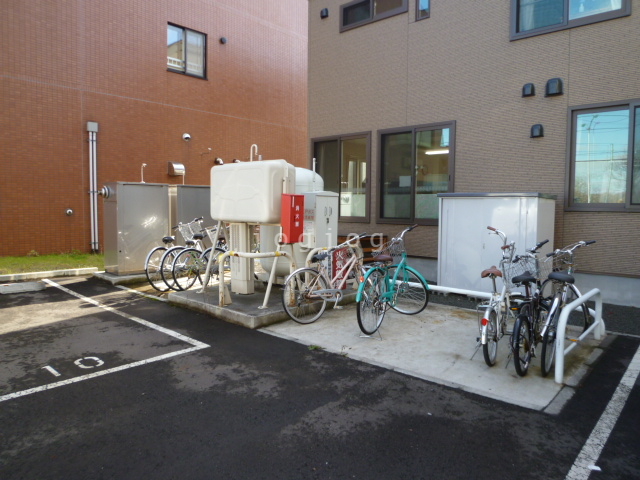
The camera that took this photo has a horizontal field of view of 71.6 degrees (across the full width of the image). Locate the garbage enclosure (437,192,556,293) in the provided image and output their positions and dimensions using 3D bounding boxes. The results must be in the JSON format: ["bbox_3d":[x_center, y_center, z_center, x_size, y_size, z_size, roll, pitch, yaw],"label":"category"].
[{"bbox_3d":[2.894,0.036,7.375,1.558,1.617,0.956,5,6,42],"label":"garbage enclosure"}]

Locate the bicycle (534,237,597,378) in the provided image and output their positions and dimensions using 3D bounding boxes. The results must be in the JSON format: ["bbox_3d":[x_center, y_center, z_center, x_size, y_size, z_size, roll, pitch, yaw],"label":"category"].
[{"bbox_3d":[2.260,0.587,4.215,0.551,1.103,1.720,4,6,36],"label":"bicycle"}]

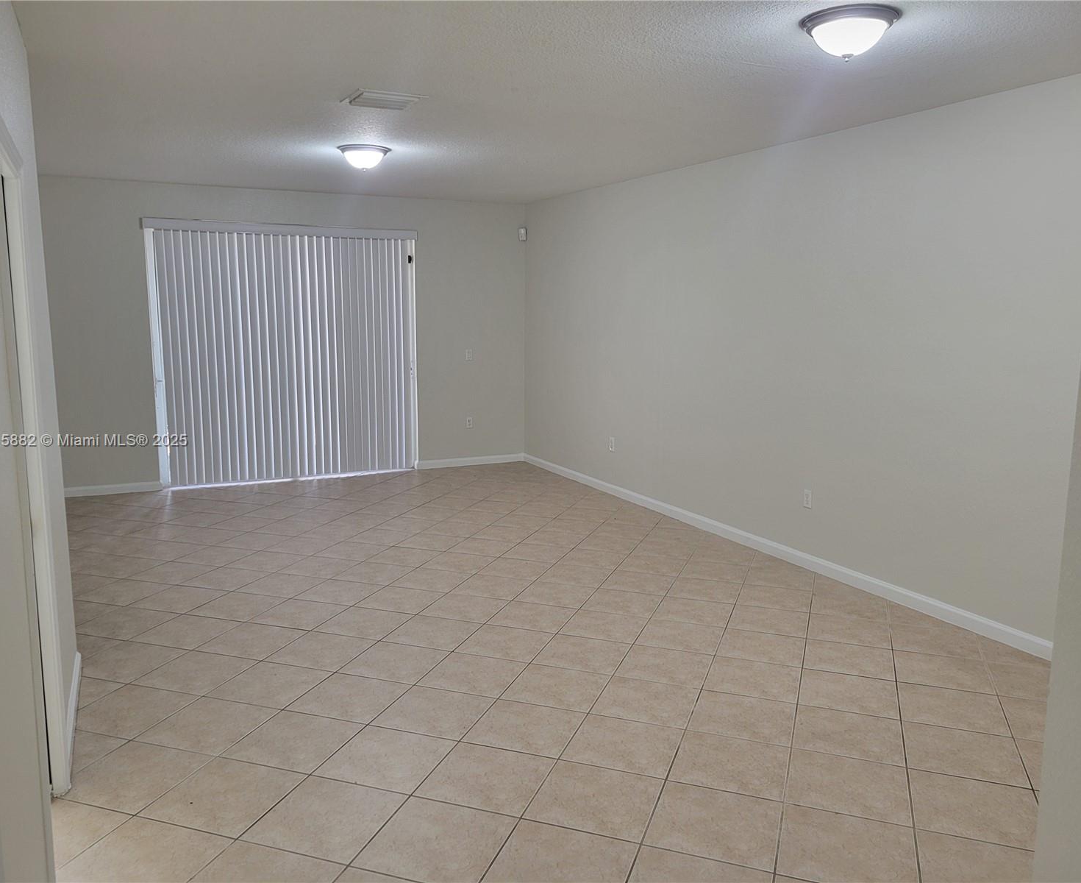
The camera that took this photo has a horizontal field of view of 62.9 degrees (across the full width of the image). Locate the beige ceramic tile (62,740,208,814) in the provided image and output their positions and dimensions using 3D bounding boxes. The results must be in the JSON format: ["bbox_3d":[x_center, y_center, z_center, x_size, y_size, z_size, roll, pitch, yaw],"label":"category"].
[{"bbox_3d":[-1.467,1.195,3.178,0.400,0.010,0.400,3,9,19],"label":"beige ceramic tile"}]

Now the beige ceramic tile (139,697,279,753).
[{"bbox_3d":[-1.353,1.158,3.634,0.405,0.010,0.405,3,9,19],"label":"beige ceramic tile"}]

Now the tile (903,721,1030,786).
[{"bbox_3d":[1.603,1.186,3.382,0.400,0.010,0.400,3,9,19],"label":"tile"}]

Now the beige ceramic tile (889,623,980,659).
[{"bbox_3d":[2.046,1.038,4.596,0.404,0.010,0.404,3,9,19],"label":"beige ceramic tile"}]

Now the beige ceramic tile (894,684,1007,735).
[{"bbox_3d":[1.774,1.154,3.830,0.404,0.010,0.404,3,9,19],"label":"beige ceramic tile"}]

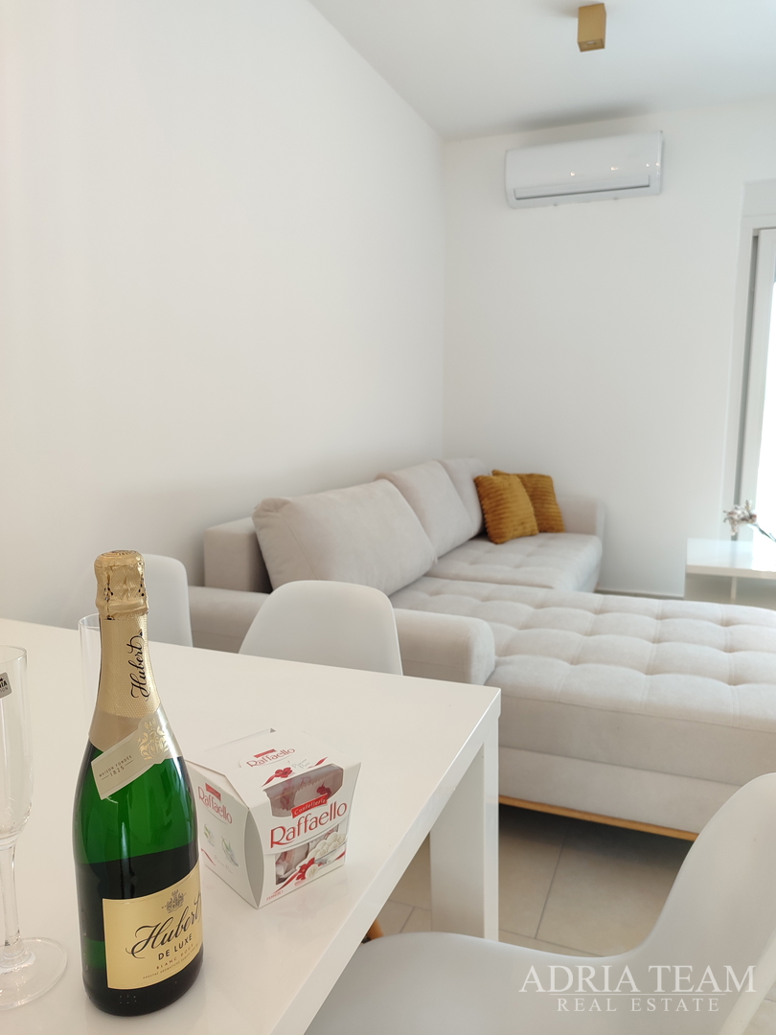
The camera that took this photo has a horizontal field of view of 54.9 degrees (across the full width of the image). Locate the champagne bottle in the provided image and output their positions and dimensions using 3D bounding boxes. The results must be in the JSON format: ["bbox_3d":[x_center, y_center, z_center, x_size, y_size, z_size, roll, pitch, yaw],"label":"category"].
[{"bbox_3d":[-0.179,0.180,0.529,0.085,0.314,0.085,7,11,38],"label":"champagne bottle"}]

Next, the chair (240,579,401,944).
[{"bbox_3d":[-0.223,0.567,1.321,0.465,0.820,0.530,2,9,18],"label":"chair"}]

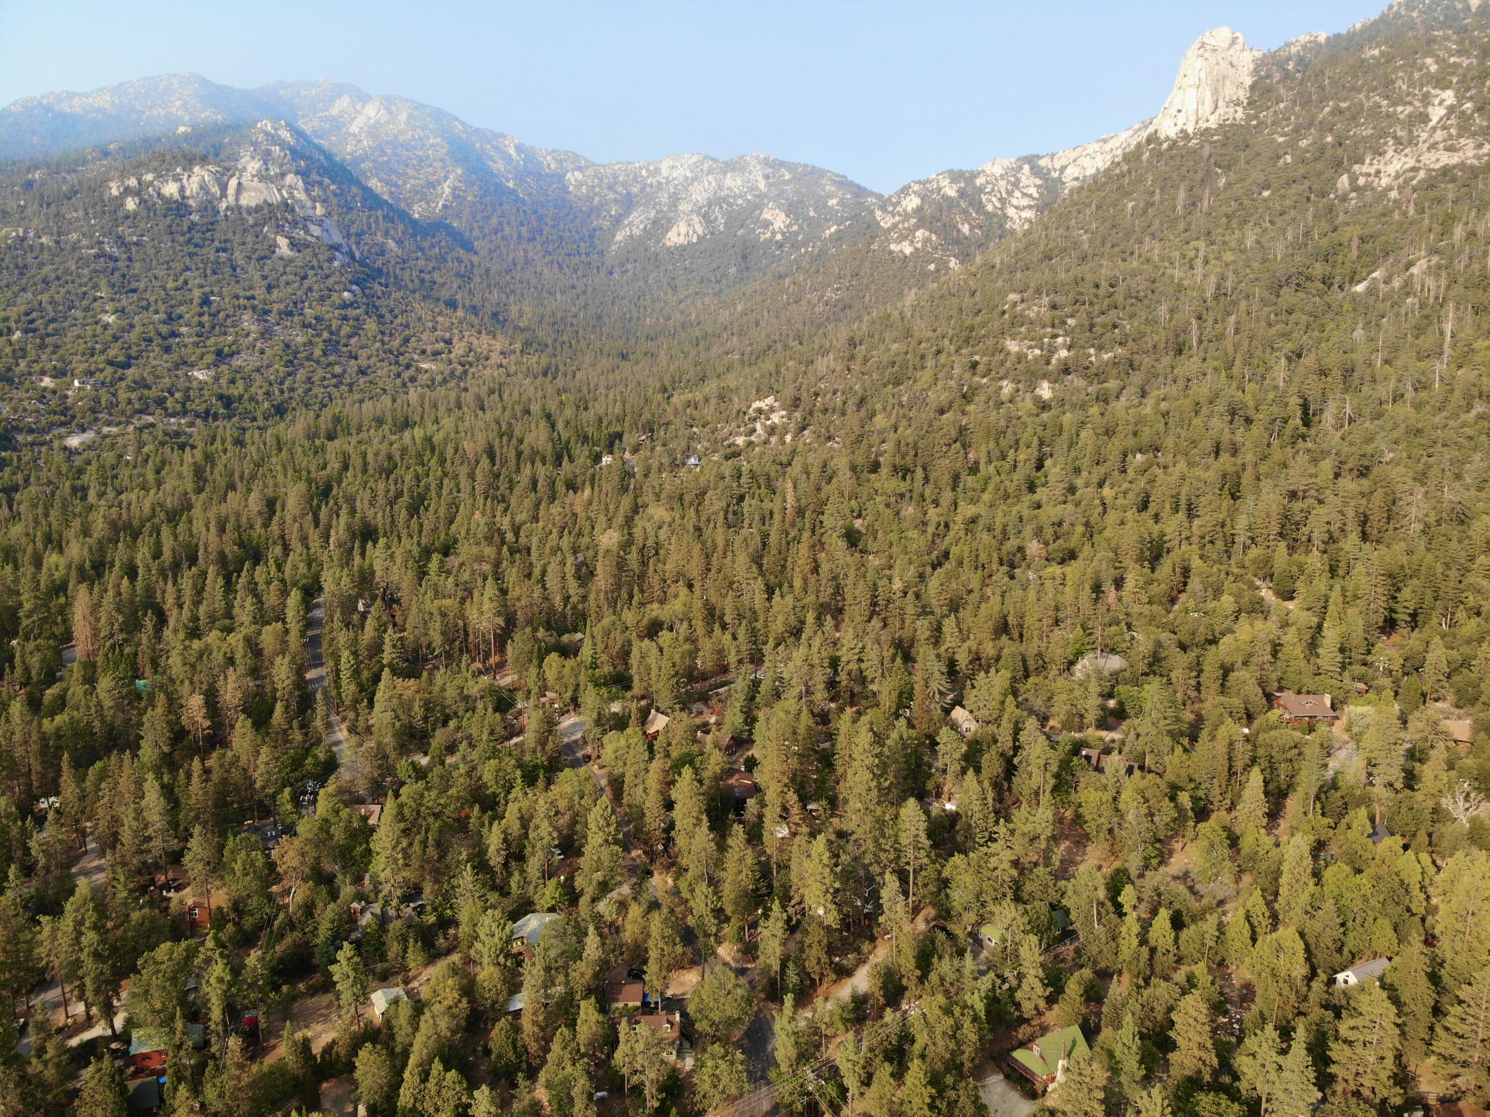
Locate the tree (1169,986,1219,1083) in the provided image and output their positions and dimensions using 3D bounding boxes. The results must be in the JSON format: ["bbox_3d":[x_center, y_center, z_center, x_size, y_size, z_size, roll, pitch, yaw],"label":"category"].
[{"bbox_3d":[71.100,75.800,162.430,7.200,17.700,7.200,0,10,0],"label":"tree"}]

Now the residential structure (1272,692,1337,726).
[{"bbox_3d":[163.280,43.370,301.090,14.000,6.900,10.700,-1,11,-4],"label":"residential structure"}]

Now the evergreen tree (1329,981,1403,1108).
[{"bbox_3d":[95.350,74.240,156.350,10.200,21.000,10.200,0,10,0],"label":"evergreen tree"}]

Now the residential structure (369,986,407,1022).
[{"bbox_3d":[-64.400,81.580,188.120,5.400,3.200,6.400,-6,12,-29],"label":"residential structure"}]

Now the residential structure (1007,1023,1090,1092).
[{"bbox_3d":[50.710,81.230,170.030,11.000,7.800,7.100,-5,12,-27],"label":"residential structure"}]

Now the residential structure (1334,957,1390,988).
[{"bbox_3d":[113.080,76.200,187.750,10.100,5.200,5.900,-5,12,-27],"label":"residential structure"}]

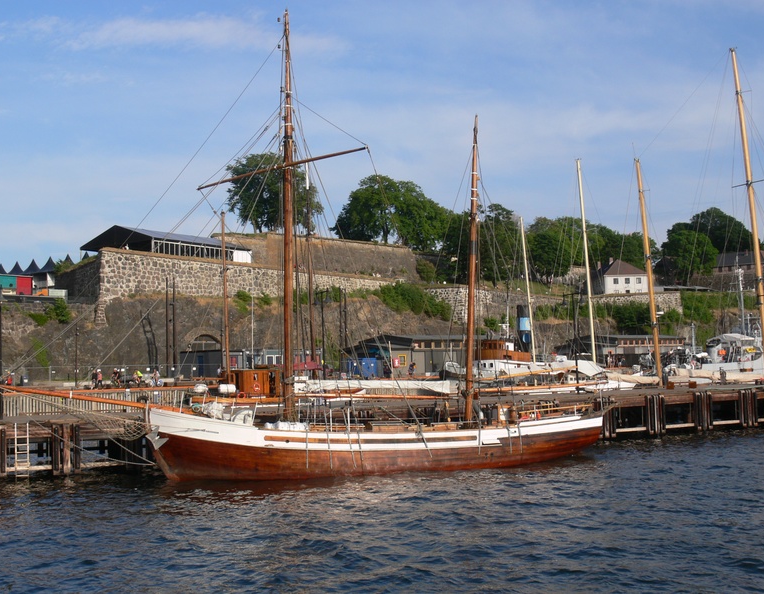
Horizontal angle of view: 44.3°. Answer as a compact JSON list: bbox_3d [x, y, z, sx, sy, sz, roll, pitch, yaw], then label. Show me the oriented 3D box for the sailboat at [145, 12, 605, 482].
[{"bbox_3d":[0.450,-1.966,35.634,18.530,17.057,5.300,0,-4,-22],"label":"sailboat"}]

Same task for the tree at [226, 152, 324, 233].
[{"bbox_3d":[-19.022,-18.226,166.000,16.988,14.687,15.000,-1,-4,-6],"label":"tree"}]

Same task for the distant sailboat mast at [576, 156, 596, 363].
[{"bbox_3d":[14.094,-2.394,64.503,0.270,14.476,0.270,-5,-4,12],"label":"distant sailboat mast"}]

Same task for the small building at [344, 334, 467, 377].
[{"bbox_3d":[5.002,7.766,124.321,12.500,5.255,17.000,-5,-5,43],"label":"small building"}]

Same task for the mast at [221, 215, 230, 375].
[{"bbox_3d":[-11.231,-0.217,67.422,0.330,12.121,0.330,-2,-4,-9],"label":"mast"}]

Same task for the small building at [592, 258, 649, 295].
[{"bbox_3d":[51.544,-3.573,206.147,10.000,8.651,11.000,-1,-4,-9],"label":"small building"}]

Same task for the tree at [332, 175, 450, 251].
[{"bbox_3d":[1.843,-16.200,182.000,22.893,15.133,17.000,-2,-4,1],"label":"tree"}]

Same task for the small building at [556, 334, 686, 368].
[{"bbox_3d":[40.648,9.202,159.275,12.000,5.371,23.000,-5,-6,44],"label":"small building"}]

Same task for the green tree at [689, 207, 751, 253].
[{"bbox_3d":[98.937,-17.442,275.000,18.175,18.175,16.000,-3,-4,20],"label":"green tree"}]

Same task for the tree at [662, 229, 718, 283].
[{"bbox_3d":[75.637,-9.930,230.000,13.730,13.730,13.000,-3,-4,18],"label":"tree"}]

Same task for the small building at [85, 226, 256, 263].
[{"bbox_3d":[-32.988,-6.909,142.117,16.800,5.728,20.500,-4,-5,33],"label":"small building"}]

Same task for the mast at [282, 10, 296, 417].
[{"bbox_3d":[-3.449,-3.108,34.056,0.360,14.940,0.360,0,-4,-6],"label":"mast"}]

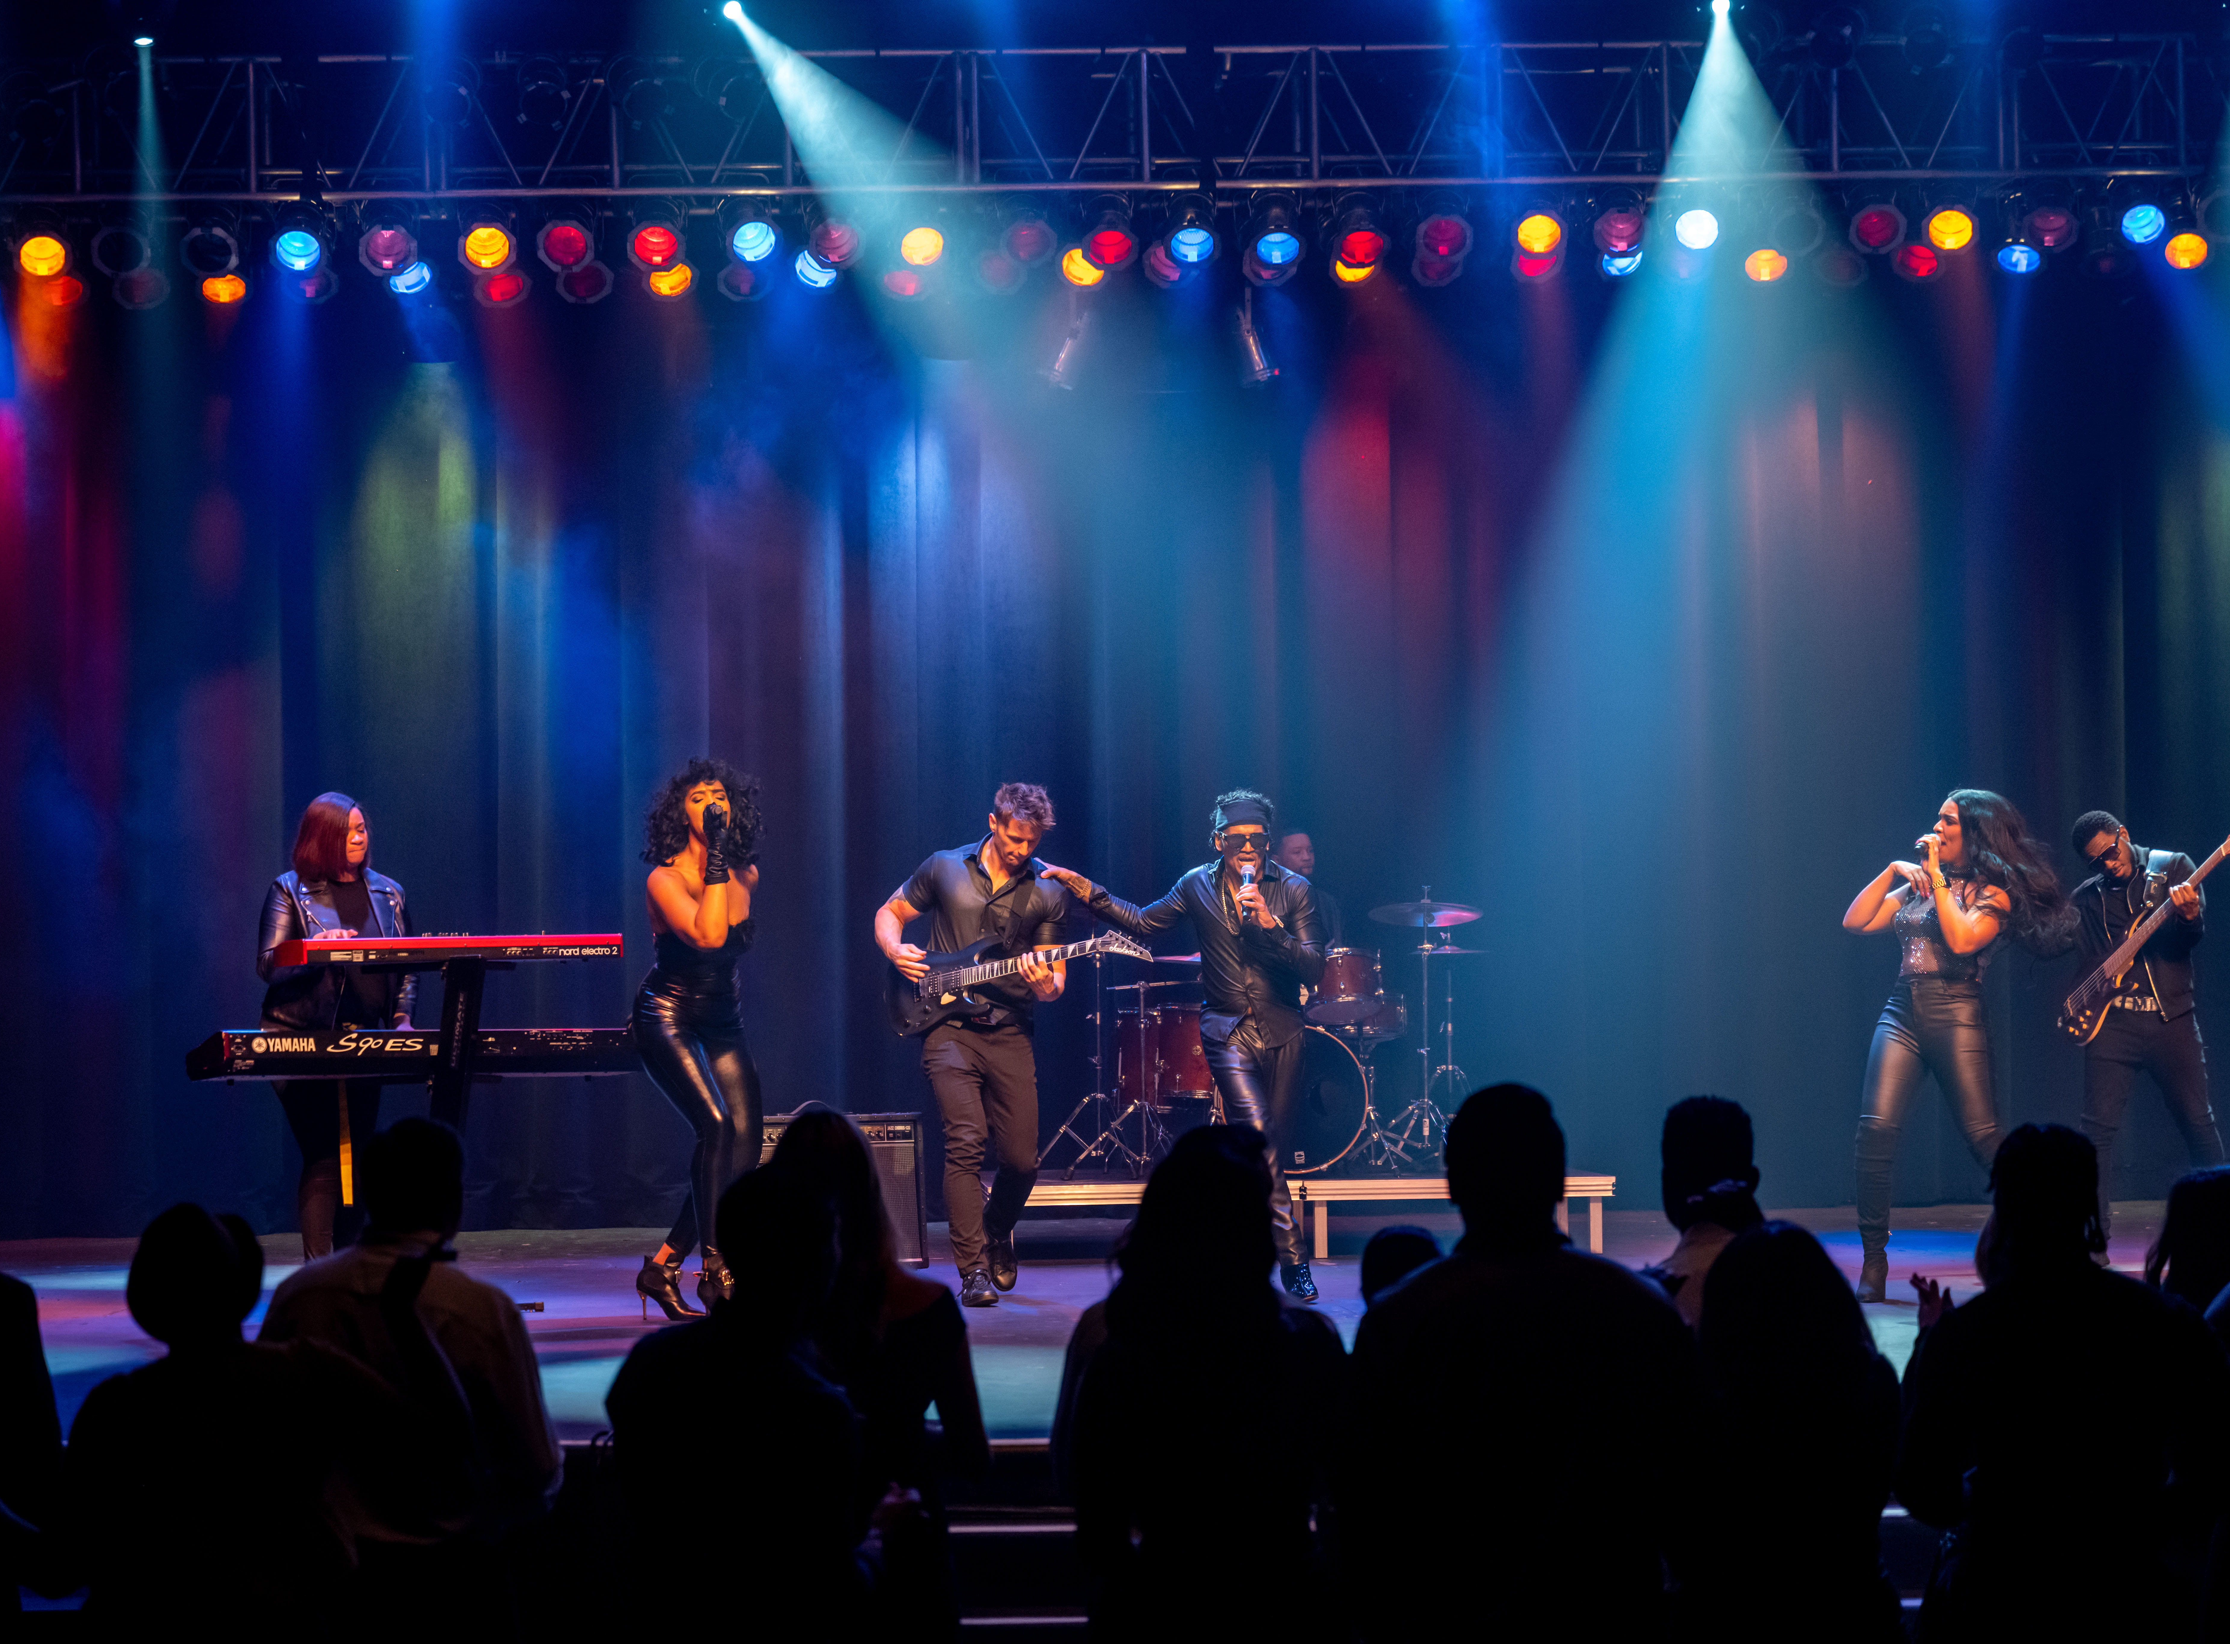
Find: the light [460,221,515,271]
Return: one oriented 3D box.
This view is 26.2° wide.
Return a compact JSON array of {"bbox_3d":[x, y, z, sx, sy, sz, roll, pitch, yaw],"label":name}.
[{"bbox_3d":[-2.780,-2.605,21.298,0.250,0.250,0.290,0,32,-4],"label":"light"}]

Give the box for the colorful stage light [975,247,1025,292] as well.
[{"bbox_3d":[-0.450,-2.194,18.850,0.220,0.220,0.250,0,33,0],"label":"colorful stage light"}]

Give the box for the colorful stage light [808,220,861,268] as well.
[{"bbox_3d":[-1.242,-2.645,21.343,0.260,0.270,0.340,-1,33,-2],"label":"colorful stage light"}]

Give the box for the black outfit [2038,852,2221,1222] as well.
[{"bbox_3d":[3.815,0.868,18.000,0.640,1.500,0.420,-1,-2,10],"label":"black outfit"}]

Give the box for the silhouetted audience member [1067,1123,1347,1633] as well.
[{"bbox_3d":[0.162,1.270,7.865,0.450,1.550,0.320,-1,-3,0],"label":"silhouetted audience member"}]

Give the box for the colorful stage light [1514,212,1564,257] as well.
[{"bbox_3d":[1.573,-2.215,17.850,0.220,0.220,0.250,0,33,0],"label":"colorful stage light"}]

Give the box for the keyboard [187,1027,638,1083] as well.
[{"bbox_3d":[-2.218,0.746,15.472,1.460,0.155,0.385,1,-3,-29],"label":"keyboard"}]

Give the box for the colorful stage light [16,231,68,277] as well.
[{"bbox_3d":[-4.513,-2.459,20.287,0.240,0.240,0.320,0,38,0],"label":"colorful stage light"}]

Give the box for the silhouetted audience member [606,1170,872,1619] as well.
[{"bbox_3d":[-0.634,1.436,8.171,0.520,1.700,0.330,-1,-2,14],"label":"silhouetted audience member"}]

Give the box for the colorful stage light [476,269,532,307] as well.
[{"bbox_3d":[-2.732,-2.473,21.478,0.250,0.290,0.250,0,-42,-4],"label":"colorful stage light"}]

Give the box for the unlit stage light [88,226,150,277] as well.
[{"bbox_3d":[-4.385,-2.602,21.241,0.260,0.270,0.340,-1,34,-5],"label":"unlit stage light"}]

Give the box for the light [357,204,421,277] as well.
[{"bbox_3d":[-3.204,-2.608,21.241,0.260,0.270,0.340,-1,34,-4],"label":"light"}]

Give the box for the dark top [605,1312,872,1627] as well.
[{"bbox_3d":[-0.660,1.155,8.400,0.480,0.620,0.320,-1,0,12],"label":"dark top"}]

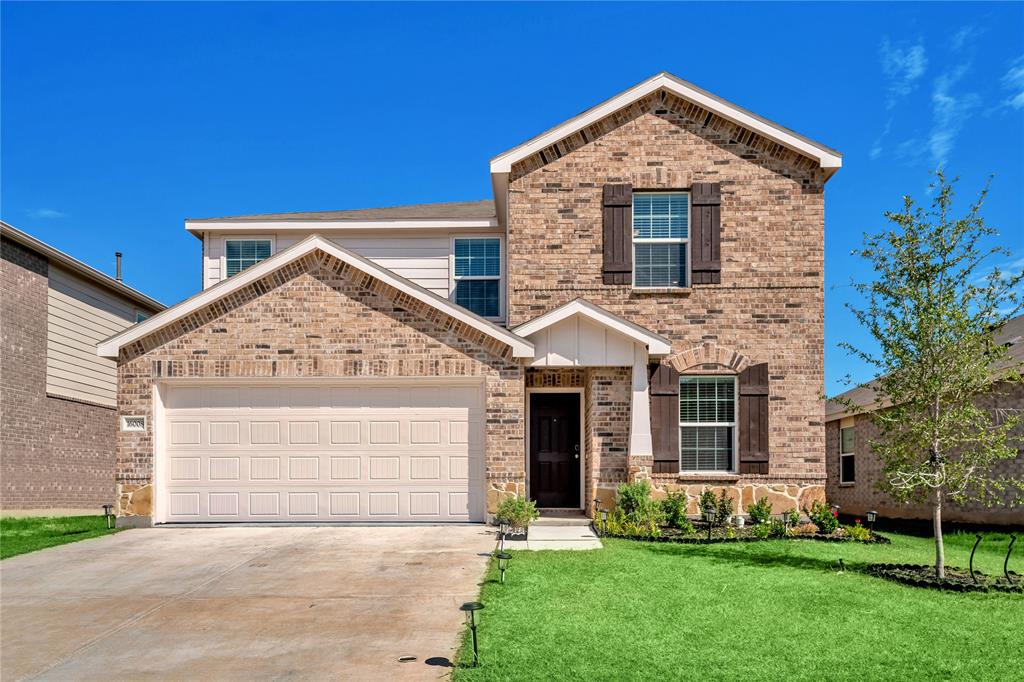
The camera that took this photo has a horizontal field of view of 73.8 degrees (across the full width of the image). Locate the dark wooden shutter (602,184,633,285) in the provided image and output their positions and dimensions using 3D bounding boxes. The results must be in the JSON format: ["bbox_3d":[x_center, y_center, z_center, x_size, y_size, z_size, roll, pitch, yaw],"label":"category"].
[{"bbox_3d":[1.647,-1.650,10.625,0.450,1.561,0.050,0,-1,1],"label":"dark wooden shutter"}]

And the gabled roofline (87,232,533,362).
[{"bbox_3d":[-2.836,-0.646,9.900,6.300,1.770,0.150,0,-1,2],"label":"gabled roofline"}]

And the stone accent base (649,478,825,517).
[{"bbox_3d":[3.489,2.440,10.655,2.749,0.558,0.170,0,-1,1],"label":"stone accent base"}]

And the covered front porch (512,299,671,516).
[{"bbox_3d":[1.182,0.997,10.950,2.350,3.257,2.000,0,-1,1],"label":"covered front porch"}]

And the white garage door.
[{"bbox_3d":[-2.838,1.688,10.330,4.880,2.130,0.080,0,-1,2],"label":"white garage door"}]

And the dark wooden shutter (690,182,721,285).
[{"bbox_3d":[2.900,-1.607,10.200,0.420,1.520,0.050,0,-1,2],"label":"dark wooden shutter"}]

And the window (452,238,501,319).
[{"bbox_3d":[-0.650,-1.173,12.750,0.910,1.500,0.100,0,-1,2],"label":"window"}]

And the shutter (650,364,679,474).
[{"bbox_3d":[2.294,1.158,10.200,0.420,1.660,0.050,0,-1,2],"label":"shutter"}]

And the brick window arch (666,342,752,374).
[{"bbox_3d":[3.070,0.267,10.640,1.302,0.488,0.120,0,-1,1],"label":"brick window arch"}]

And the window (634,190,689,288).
[{"bbox_3d":[2.335,-1.566,10.710,0.906,1.507,0.100,0,-1,1],"label":"window"}]

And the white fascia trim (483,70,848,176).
[{"bbox_3d":[2.324,-3.283,10.400,5.328,1.524,0.200,0,-1,1],"label":"white fascia trim"}]

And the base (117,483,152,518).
[{"bbox_3d":[-5.663,2.400,10.350,0.541,0.518,0.200,0,-1,1],"label":"base"}]

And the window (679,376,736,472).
[{"bbox_3d":[2.975,1.272,10.330,0.910,1.500,0.100,0,-1,2],"label":"window"}]

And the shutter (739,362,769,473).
[{"bbox_3d":[3.767,1.208,10.625,0.450,1.732,0.050,0,-1,1],"label":"shutter"}]

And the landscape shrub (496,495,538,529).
[{"bbox_3d":[0.077,2.407,9.550,0.580,0.480,0.550,0,-1,2],"label":"landscape shrub"}]

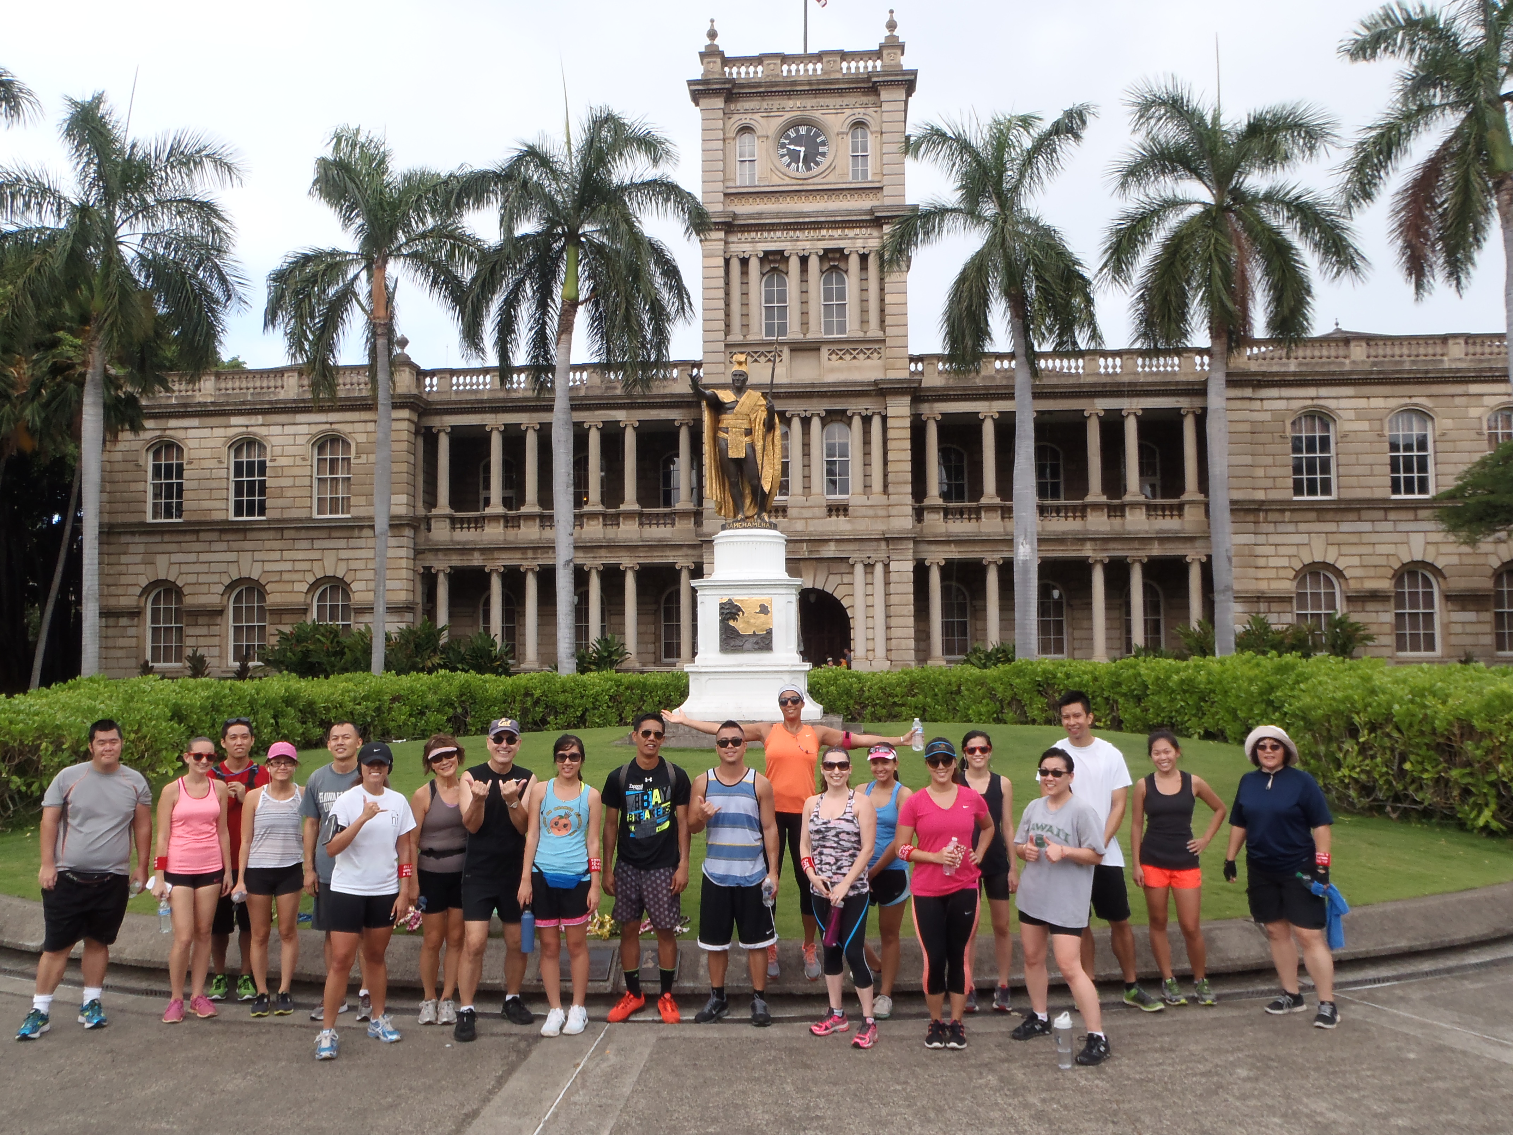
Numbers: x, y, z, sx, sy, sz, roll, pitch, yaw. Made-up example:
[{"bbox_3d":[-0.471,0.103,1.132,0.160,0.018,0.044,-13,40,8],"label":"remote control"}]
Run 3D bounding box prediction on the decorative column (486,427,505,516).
[{"bbox_3d":[-9.080,-3.401,42.596,0.557,3.031,0.557,-1,-3,5],"label":"decorative column"}]

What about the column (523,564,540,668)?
[{"bbox_3d":[-7.776,1.691,42.211,0.520,3.526,0.520,-1,-3,5],"label":"column"}]

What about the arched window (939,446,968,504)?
[{"bbox_3d":[7.260,-3.213,46.406,1.400,2.890,0.250,-1,-4,5],"label":"arched window"}]

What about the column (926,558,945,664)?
[{"bbox_3d":[6.592,1.630,44.981,0.680,3.867,0.650,-1,-4,5],"label":"column"}]

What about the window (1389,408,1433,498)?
[{"bbox_3d":[21.204,-3.678,39.671,1.268,2.857,0.250,-1,-3,5],"label":"window"}]

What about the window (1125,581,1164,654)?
[{"bbox_3d":[15.415,2.019,48.623,1.537,2.957,0.250,-1,-4,5],"label":"window"}]

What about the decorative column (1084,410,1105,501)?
[{"bbox_3d":[11.767,-3.895,42.528,0.660,3.190,0.640,-1,-4,5],"label":"decorative column"}]

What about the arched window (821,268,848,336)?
[{"bbox_3d":[2.659,-8.959,41.411,0.886,2.268,0.250,-1,-3,5],"label":"arched window"}]

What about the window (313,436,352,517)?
[{"bbox_3d":[-16.039,-3.436,46.355,1.507,3.133,0.250,-1,-4,5],"label":"window"}]

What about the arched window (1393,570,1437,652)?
[{"bbox_3d":[21.669,1.469,40.312,1.420,2.830,0.250,-1,-4,5],"label":"arched window"}]

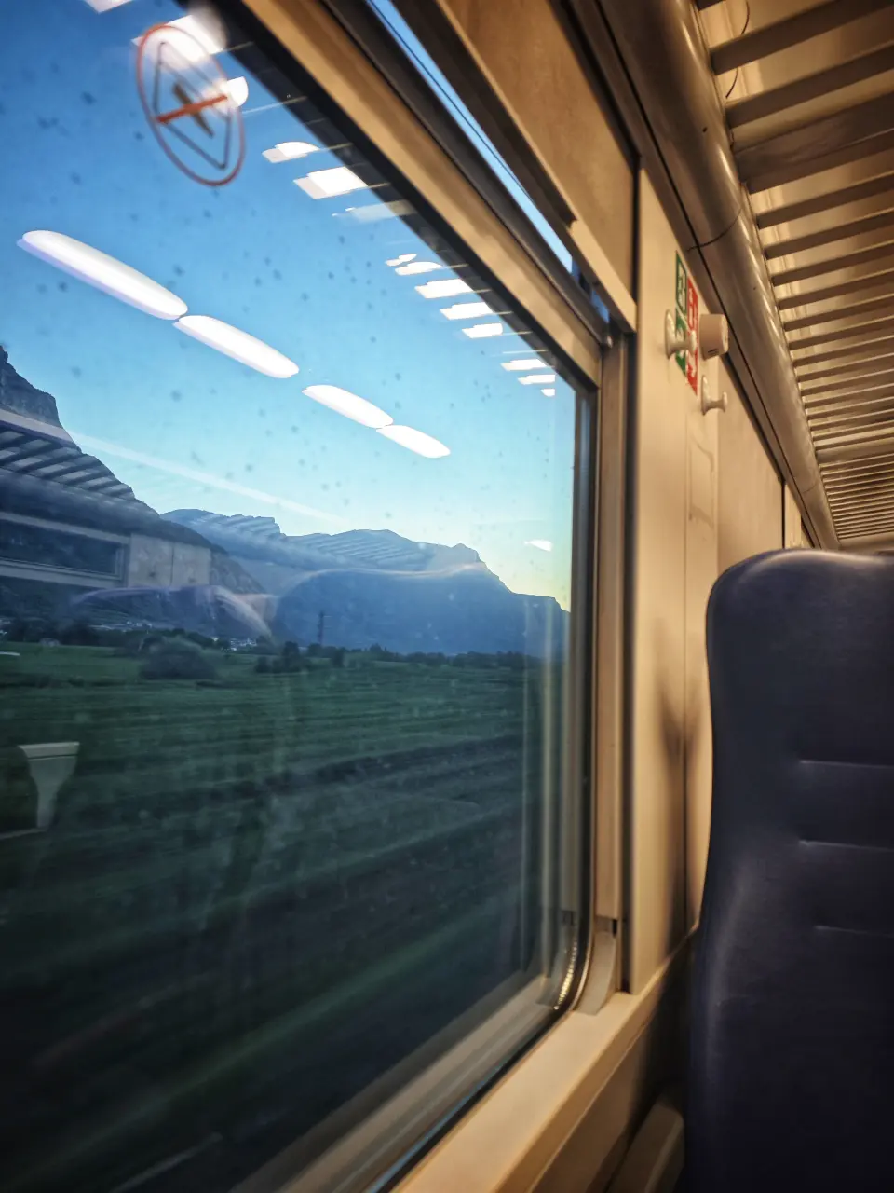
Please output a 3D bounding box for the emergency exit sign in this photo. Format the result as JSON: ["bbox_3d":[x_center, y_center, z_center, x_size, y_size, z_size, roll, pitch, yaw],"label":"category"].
[{"bbox_3d":[0.426,-0.478,1.403,0.008,0.191,0.178,-1,-7,29],"label":"emergency exit sign"}]

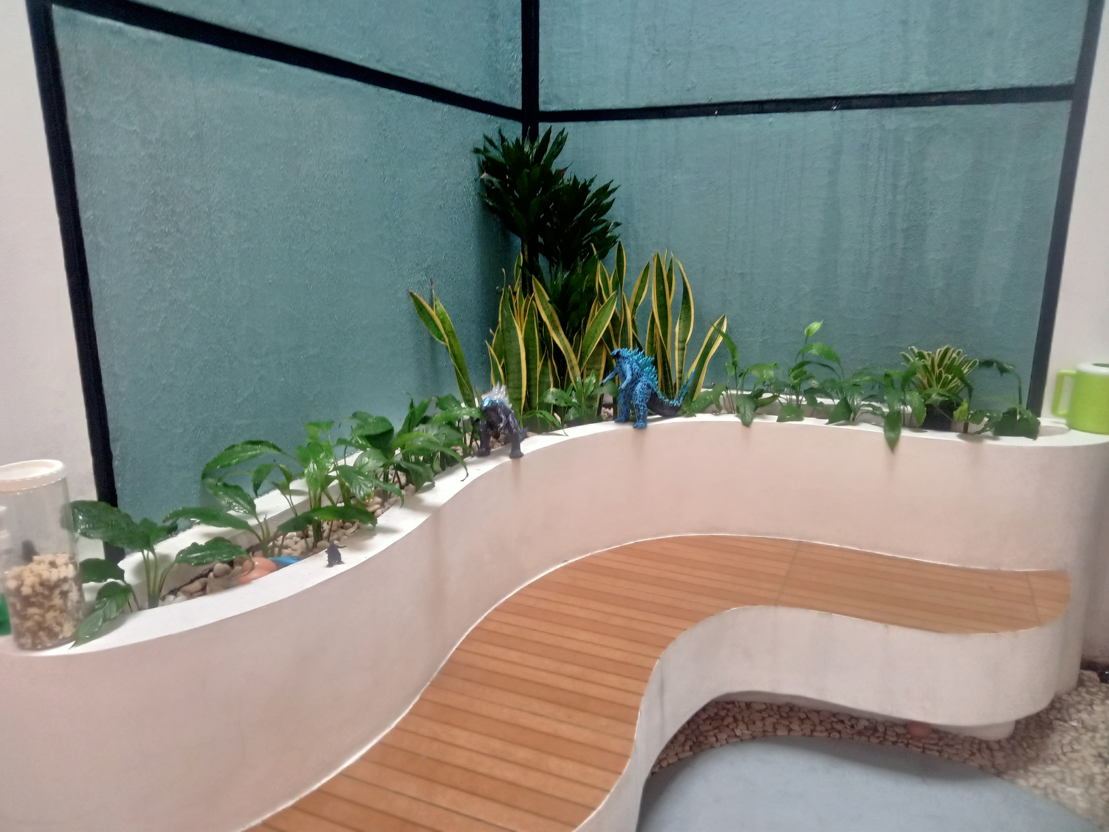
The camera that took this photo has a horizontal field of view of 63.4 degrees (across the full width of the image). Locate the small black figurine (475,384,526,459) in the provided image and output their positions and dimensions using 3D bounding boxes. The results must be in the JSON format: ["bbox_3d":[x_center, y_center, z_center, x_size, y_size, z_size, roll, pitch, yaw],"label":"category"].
[{"bbox_3d":[-0.129,0.010,2.330,0.115,0.175,0.180,7,16,26],"label":"small black figurine"}]

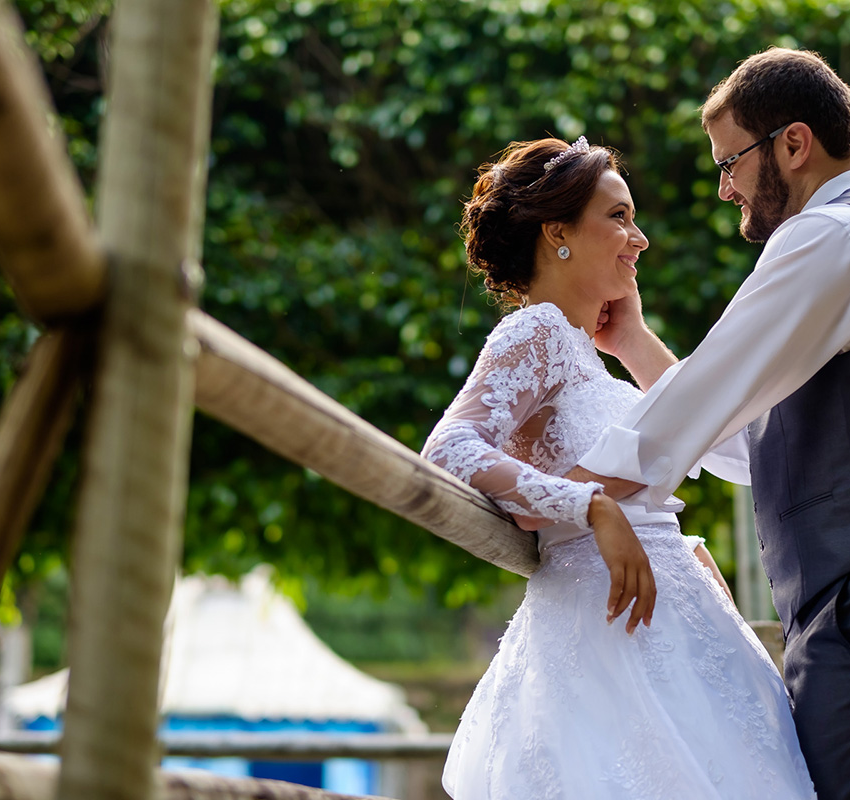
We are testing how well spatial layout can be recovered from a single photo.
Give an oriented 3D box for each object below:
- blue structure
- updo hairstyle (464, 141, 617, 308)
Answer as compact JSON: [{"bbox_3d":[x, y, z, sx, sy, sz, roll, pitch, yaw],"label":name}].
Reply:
[{"bbox_3d":[-2.305,4.148,29.000,3.750,2.000,2.800,0,-4,0],"label":"blue structure"},{"bbox_3d":[0.161,-0.246,3.880,0.215,0.235,0.185,-1,-4,9],"label":"updo hairstyle"}]

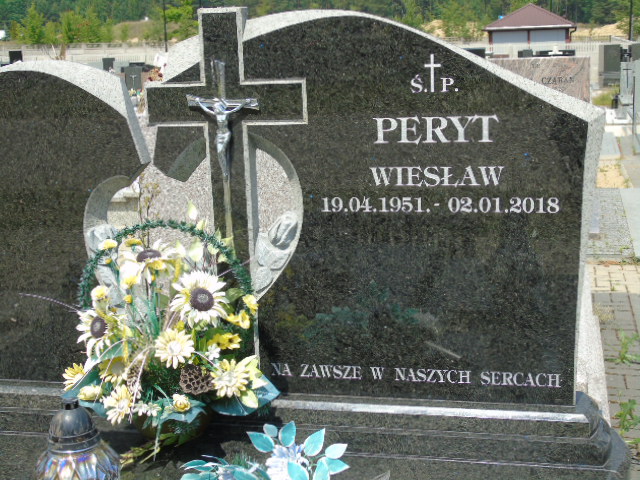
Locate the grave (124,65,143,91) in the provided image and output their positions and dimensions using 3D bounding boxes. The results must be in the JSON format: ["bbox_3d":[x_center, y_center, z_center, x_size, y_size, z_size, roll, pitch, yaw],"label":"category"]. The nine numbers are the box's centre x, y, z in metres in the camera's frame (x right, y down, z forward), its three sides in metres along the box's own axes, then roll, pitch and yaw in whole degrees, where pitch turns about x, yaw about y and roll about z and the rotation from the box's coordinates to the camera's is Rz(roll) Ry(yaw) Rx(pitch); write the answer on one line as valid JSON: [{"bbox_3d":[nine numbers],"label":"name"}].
[{"bbox_3d":[-5.994,-5.096,32.000,0.580,0.900,0.160,0,10,12],"label":"grave"}]

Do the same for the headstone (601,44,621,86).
[{"bbox_3d":[10.184,-6.117,35.000,0.600,1.430,0.270,-2,10,0],"label":"headstone"}]

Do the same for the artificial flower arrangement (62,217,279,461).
[{"bbox_3d":[-0.340,0.219,2.270,0.460,0.500,0.340,-1,10,6],"label":"artificial flower arrangement"}]

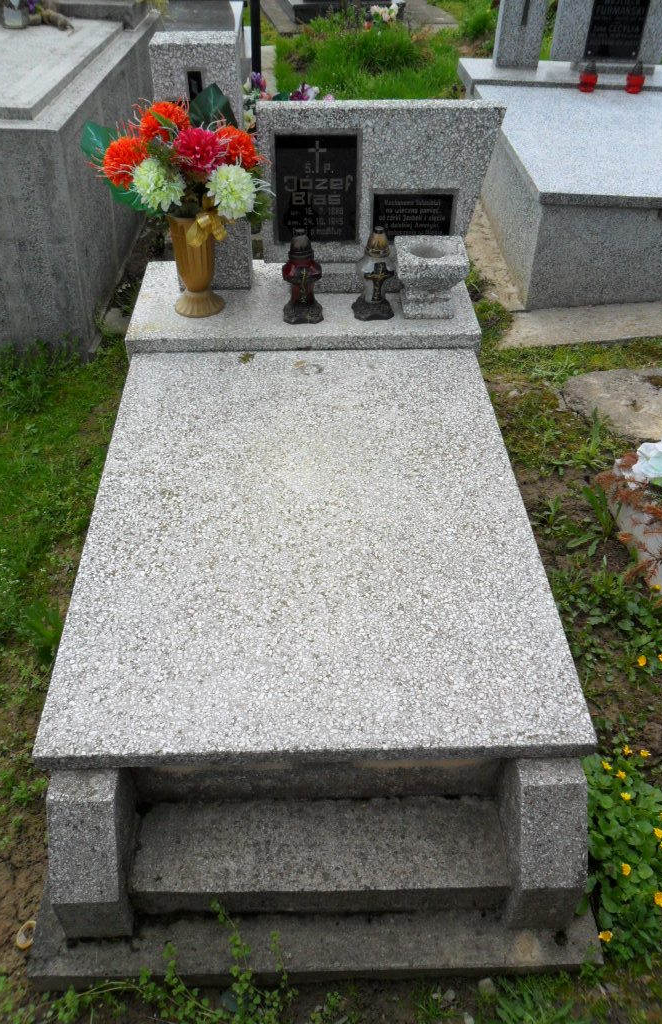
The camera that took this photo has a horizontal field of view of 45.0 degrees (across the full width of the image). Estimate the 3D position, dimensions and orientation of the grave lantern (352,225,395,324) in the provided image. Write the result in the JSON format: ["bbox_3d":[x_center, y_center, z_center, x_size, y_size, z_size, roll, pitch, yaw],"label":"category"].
[{"bbox_3d":[0.120,-0.645,2.146,0.110,0.238,0.108,-4,44,-6],"label":"grave lantern"}]

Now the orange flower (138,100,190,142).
[{"bbox_3d":[-0.400,-0.930,1.908,0.125,0.120,0.090,13,10,12],"label":"orange flower"}]

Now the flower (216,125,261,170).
[{"bbox_3d":[-0.227,-0.895,1.962,0.110,0.105,0.100,-19,46,-19],"label":"flower"}]

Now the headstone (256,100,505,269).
[{"bbox_3d":[0.121,-0.869,2.131,0.615,0.410,0.085,0,40,-1],"label":"headstone"}]

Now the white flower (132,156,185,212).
[{"bbox_3d":[-0.424,-0.805,1.964,0.120,0.125,0.100,19,46,19],"label":"white flower"}]

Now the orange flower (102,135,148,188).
[{"bbox_3d":[-0.508,-0.862,1.965,0.110,0.120,0.100,29,50,27],"label":"orange flower"}]

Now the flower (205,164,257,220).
[{"bbox_3d":[-0.243,-0.781,1.947,0.125,0.125,0.090,-11,30,-13],"label":"flower"}]

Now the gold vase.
[{"bbox_3d":[-0.368,-0.675,2.167,0.136,0.258,0.136,0,43,0],"label":"gold vase"}]

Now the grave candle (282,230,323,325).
[{"bbox_3d":[-0.074,-0.633,2.128,0.110,0.238,0.108,-1,44,-2],"label":"grave candle"}]

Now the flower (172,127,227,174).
[{"bbox_3d":[-0.312,-0.859,1.898,0.122,0.120,0.090,-4,19,-6],"label":"flower"}]

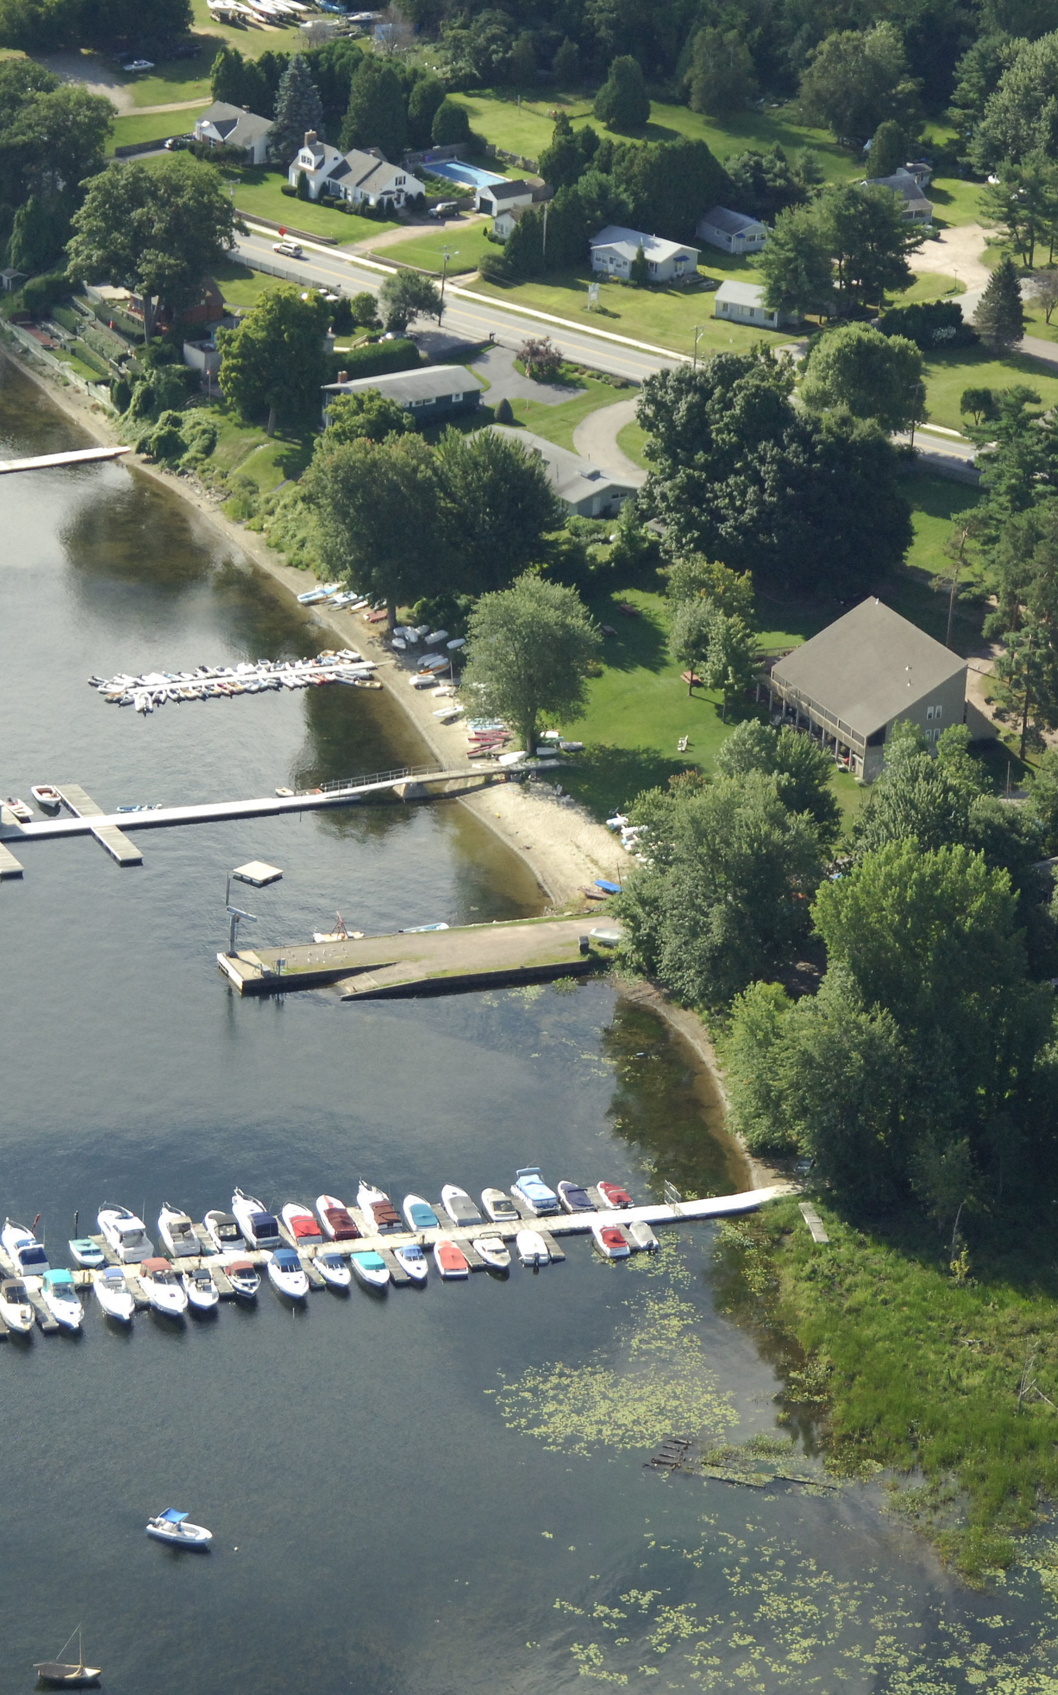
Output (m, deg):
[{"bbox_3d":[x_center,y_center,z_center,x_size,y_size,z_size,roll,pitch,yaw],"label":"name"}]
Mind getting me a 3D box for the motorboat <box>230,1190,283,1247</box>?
[{"bbox_3d":[-25.424,33.996,568.469,2.760,2.460,8.960,-5,23,-18],"label":"motorboat"}]

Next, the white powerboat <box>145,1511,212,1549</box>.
[{"bbox_3d":[-28.680,56.030,507.890,5.490,2.060,2.160,10,23,19],"label":"white powerboat"}]

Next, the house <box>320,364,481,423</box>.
[{"bbox_3d":[-17.290,-56.950,777.340,21.060,5.190,10.680,-10,25,-29],"label":"house"}]

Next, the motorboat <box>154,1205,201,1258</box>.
[{"bbox_3d":[-34.780,37.920,608.650,2.530,2.500,7.620,-6,23,-19],"label":"motorboat"}]

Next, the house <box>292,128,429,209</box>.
[{"bbox_3d":[-24.637,-97.594,888.190,12.310,7.290,17.530,-16,28,-37],"label":"house"}]

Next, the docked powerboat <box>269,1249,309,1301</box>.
[{"bbox_3d":[-21.530,38.220,553.310,2.550,2.350,7.060,-6,23,-19],"label":"docked powerboat"}]

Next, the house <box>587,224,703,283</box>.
[{"bbox_3d":[14.560,-79.900,829.170,14.010,4.110,10.480,19,27,37],"label":"house"}]

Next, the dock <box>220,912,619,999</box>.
[{"bbox_3d":[-9.939,11.650,626.808,41.370,1.580,12.610,-7,24,-21],"label":"dock"}]

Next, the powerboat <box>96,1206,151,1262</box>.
[{"bbox_3d":[-37.162,35.064,564.410,2.960,2.660,8.670,-5,23,-18],"label":"powerboat"}]

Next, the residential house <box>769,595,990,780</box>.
[{"bbox_3d":[40.510,-18.770,735.270,12.950,13.300,24.500,-8,24,-24],"label":"residential house"}]

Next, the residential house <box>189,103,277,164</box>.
[{"bbox_3d":[-40.530,-102.150,879.260,9.800,5.200,15.600,-15,27,-36],"label":"residential house"}]

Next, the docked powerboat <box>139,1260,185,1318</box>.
[{"bbox_3d":[-32.310,39.240,549.610,2.690,2.450,7.640,-6,23,-19],"label":"docked powerboat"}]

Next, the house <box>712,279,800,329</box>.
[{"bbox_3d":[32.830,-78.060,881.840,9.920,4.790,7.150,12,24,24],"label":"house"}]

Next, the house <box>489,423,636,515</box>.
[{"bbox_3d":[2.780,-49.770,813.750,10.690,4.330,28.380,-12,26,-31],"label":"house"}]

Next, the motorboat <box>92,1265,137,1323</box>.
[{"bbox_3d":[-37.106,40.246,552.363,2.660,2.070,7.390,-5,23,-18],"label":"motorboat"}]

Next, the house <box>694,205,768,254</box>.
[{"bbox_3d":[29.498,-87.614,873.230,7.290,3.940,9.160,-11,25,-29],"label":"house"}]

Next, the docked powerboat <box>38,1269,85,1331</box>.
[{"bbox_3d":[-41.478,40.293,551.293,2.760,2.460,7.880,-5,23,-17],"label":"docked powerboat"}]

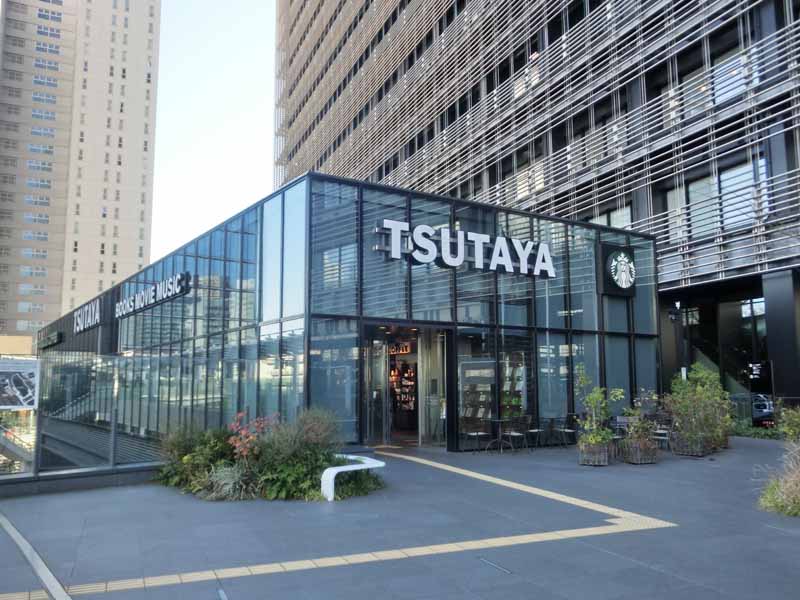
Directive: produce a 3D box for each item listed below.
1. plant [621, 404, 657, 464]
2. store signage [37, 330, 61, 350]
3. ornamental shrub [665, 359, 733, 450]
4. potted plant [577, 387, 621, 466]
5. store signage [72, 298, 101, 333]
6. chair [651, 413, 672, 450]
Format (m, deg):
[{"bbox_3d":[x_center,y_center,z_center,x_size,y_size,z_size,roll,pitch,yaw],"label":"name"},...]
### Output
[{"bbox_3d":[4.757,2.618,13.800,0.700,1.200,0.660,-3,-8,19],"label":"plant"},{"bbox_3d":[-23.694,2.849,46.820,0.280,0.650,9.500,5,-9,-33],"label":"store signage"},{"bbox_3d":[6.803,2.472,15.800,1.150,1.950,1.000,5,-9,-33],"label":"ornamental shrub"},{"bbox_3d":[3.841,2.405,13.450,0.780,1.540,0.700,-2,-7,16],"label":"potted plant"},{"bbox_3d":[-15.509,0.856,34.523,0.220,1.100,7.000,5,-9,-33],"label":"store signage"},{"bbox_3d":[6.134,3.108,16.200,0.460,0.840,0.500,-5,-9,37],"label":"chair"}]

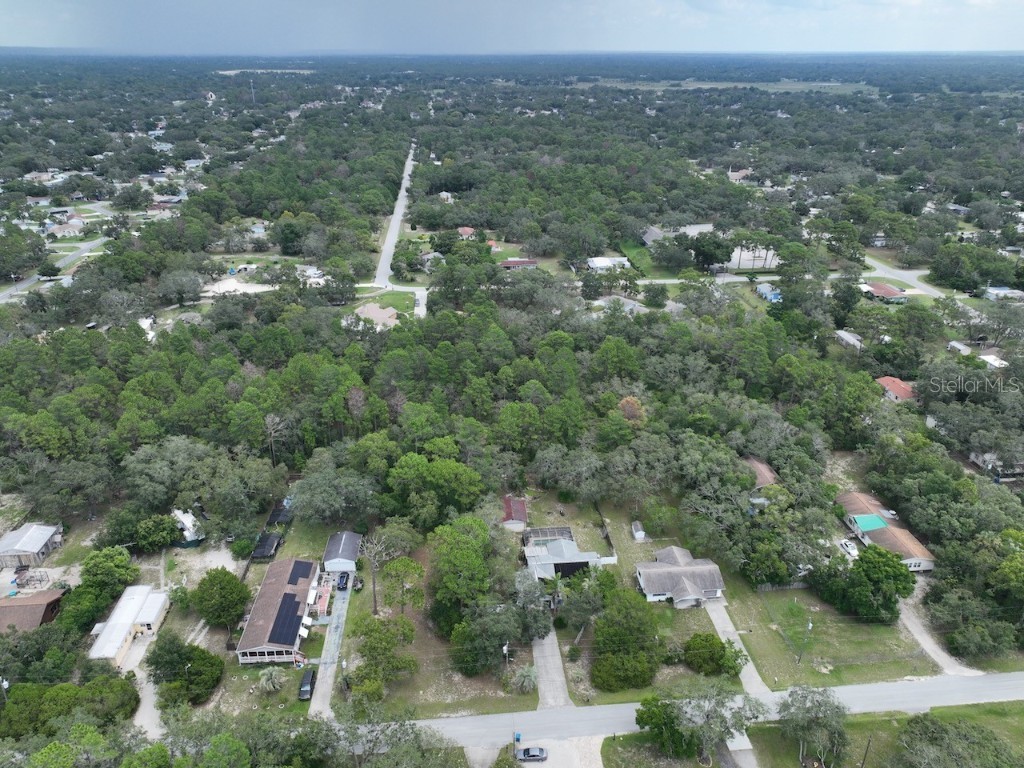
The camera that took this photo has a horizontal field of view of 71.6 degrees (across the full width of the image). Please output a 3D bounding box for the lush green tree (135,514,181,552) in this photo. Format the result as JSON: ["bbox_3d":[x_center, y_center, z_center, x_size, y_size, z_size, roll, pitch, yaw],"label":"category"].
[{"bbox_3d":[-73.600,31.540,147.836,8.100,7.200,8.000,-2,25,-5],"label":"lush green tree"}]

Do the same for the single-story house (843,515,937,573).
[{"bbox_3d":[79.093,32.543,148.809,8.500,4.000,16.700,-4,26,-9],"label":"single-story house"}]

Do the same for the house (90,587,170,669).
[{"bbox_3d":[-67.966,43.109,127.618,8.500,3.000,17.600,-3,25,-6],"label":"house"}]

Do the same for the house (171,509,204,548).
[{"bbox_3d":[-69.600,31.304,152.807,5.200,3.400,10.500,-17,30,-32],"label":"house"}]

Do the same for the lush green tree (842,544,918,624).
[{"bbox_3d":[66.000,37.078,129.224,11.200,13.000,11.200,-2,25,-5],"label":"lush green tree"}]

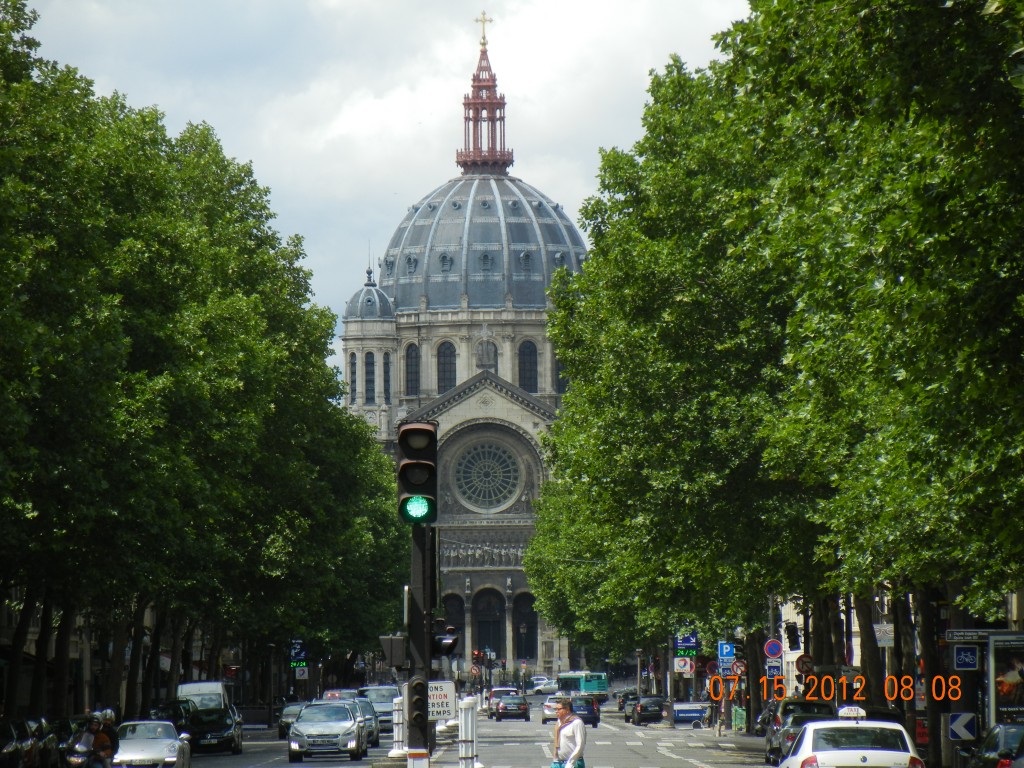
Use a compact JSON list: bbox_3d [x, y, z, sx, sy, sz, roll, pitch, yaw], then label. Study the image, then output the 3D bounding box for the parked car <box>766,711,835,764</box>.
[{"bbox_3d":[7.341,8.695,165.500,1.780,1.370,4.400,0,-3,0],"label":"parked car"}]

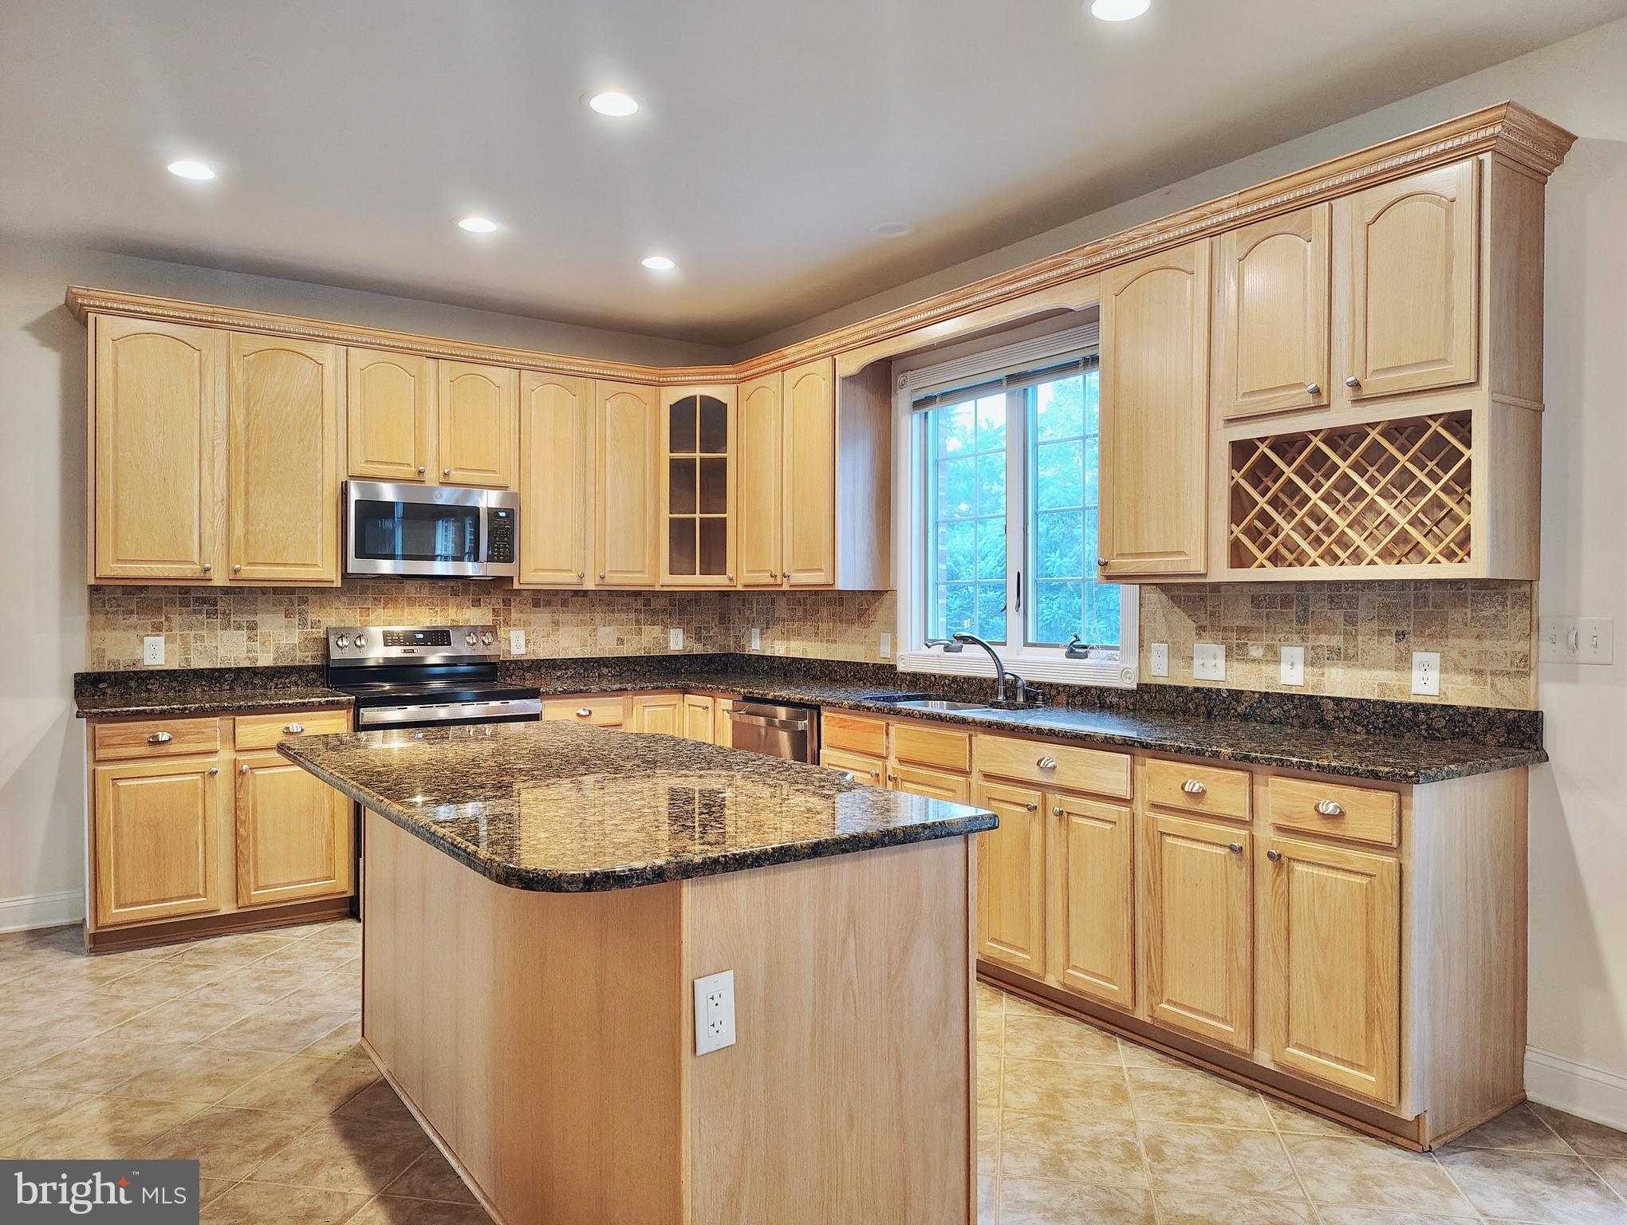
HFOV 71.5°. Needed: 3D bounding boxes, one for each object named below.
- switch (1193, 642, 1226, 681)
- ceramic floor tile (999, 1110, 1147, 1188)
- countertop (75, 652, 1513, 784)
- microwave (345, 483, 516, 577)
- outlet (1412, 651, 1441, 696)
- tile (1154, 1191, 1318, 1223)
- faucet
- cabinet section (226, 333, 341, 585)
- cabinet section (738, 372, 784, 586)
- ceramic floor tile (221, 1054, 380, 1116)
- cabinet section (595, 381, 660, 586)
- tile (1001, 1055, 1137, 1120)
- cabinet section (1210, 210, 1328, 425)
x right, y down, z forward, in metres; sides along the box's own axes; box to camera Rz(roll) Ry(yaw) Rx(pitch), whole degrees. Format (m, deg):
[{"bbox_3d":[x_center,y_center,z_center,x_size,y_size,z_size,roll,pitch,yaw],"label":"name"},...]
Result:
[{"bbox_3d":[1.310,0.167,3.757,0.015,0.118,0.118,0,0,-35],"label":"switch"},{"bbox_3d":[0.614,1.273,2.683,0.328,0.010,0.328,0,0,10],"label":"ceramic floor tile"},{"bbox_3d":[-0.546,0.312,3.723,3.060,0.127,4.130,0,1,-35],"label":"countertop"},{"bbox_3d":[-1.778,-0.355,5.155,0.757,0.410,0.390,0,0,-35],"label":"microwave"},{"bbox_3d":[1.717,0.174,3.177,0.012,0.118,0.074,0,0,-35],"label":"outlet"},{"bbox_3d":[0.882,1.276,2.297,0.328,0.010,0.328,0,0,10],"label":"tile"},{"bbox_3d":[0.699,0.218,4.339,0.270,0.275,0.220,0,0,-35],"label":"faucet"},{"bbox_3d":[-2.276,-0.627,4.805,0.443,1.018,0.295,0,0,-35],"label":"cabinet section"},{"bbox_3d":[-0.145,-0.625,5.521,0.295,1.015,0.416,0,0,-35],"label":"cabinet section"},{"bbox_3d":[-1.351,1.272,3.038,0.335,0.010,0.335,0,0,10],"label":"ceramic floor tile"},{"bbox_3d":[-1.022,-0.637,5.763,0.350,1.020,0.324,0,0,-35],"label":"cabinet section"},{"bbox_3d":[0.682,1.280,3.032,0.337,0.010,0.337,0,0,10],"label":"tile"},{"bbox_3d":[1.418,-0.833,3.298,0.295,0.563,0.377,0,0,-35],"label":"cabinet section"}]

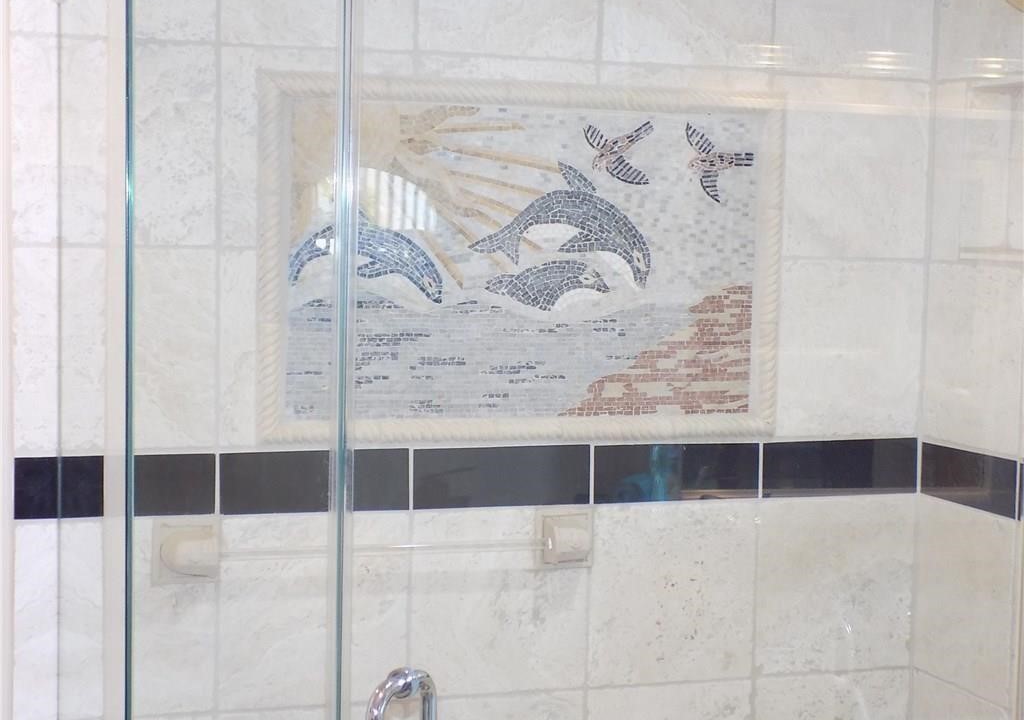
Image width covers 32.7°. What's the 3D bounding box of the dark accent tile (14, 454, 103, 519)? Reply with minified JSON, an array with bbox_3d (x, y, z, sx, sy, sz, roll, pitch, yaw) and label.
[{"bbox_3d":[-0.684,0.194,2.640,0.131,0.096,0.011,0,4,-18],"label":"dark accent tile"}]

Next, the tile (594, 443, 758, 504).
[{"bbox_3d":[0.278,0.190,2.951,0.303,0.096,0.011,0,4,-18],"label":"tile"}]

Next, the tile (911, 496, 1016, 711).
[{"bbox_3d":[0.769,0.405,2.964,0.011,0.304,0.290,0,4,-18],"label":"tile"}]

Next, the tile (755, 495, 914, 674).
[{"bbox_3d":[0.569,0.394,3.061,0.302,0.304,0.011,0,4,-18],"label":"tile"}]

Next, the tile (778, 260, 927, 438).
[{"bbox_3d":[0.583,-0.020,3.033,0.290,0.306,0.011,0,4,-18],"label":"tile"}]

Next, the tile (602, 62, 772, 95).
[{"bbox_3d":[0.290,-0.464,2.904,0.303,0.036,0.011,0,4,-18],"label":"tile"}]

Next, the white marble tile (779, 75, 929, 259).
[{"bbox_3d":[0.587,-0.332,3.010,0.293,0.304,0.011,0,4,-18],"label":"white marble tile"}]

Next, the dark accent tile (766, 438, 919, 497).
[{"bbox_3d":[0.573,0.188,3.046,0.302,0.096,0.011,0,4,-18],"label":"dark accent tile"}]

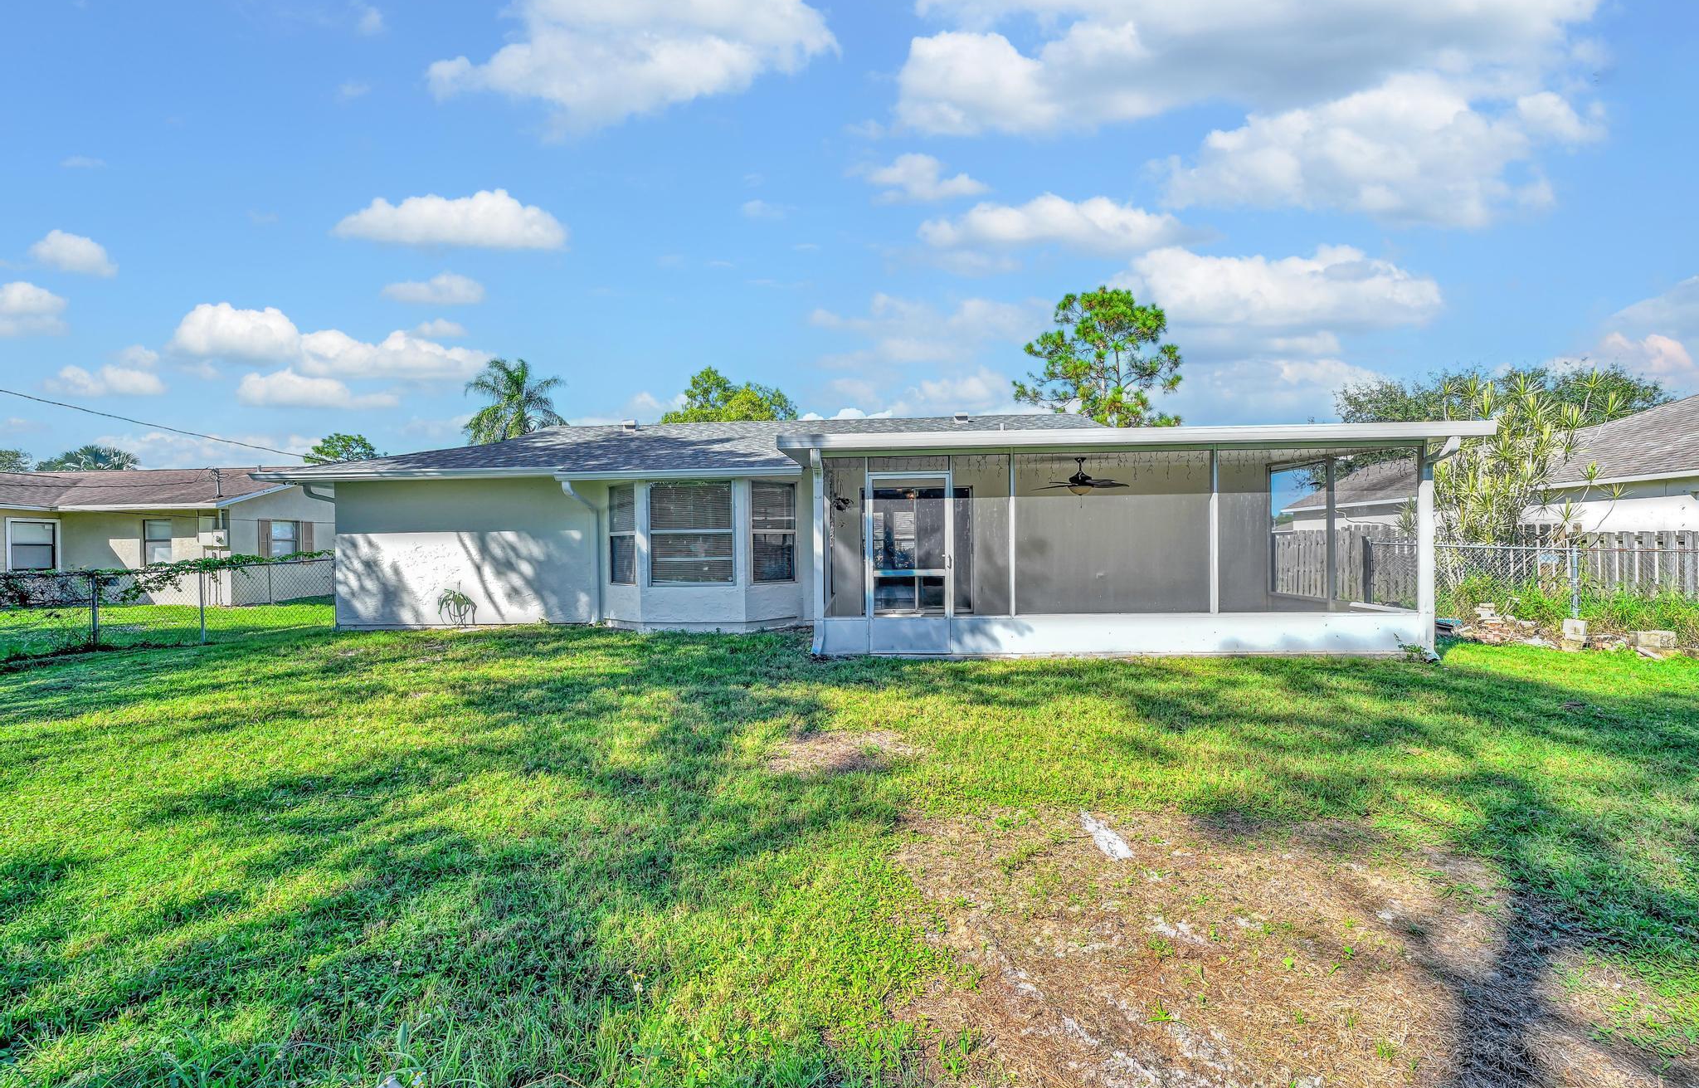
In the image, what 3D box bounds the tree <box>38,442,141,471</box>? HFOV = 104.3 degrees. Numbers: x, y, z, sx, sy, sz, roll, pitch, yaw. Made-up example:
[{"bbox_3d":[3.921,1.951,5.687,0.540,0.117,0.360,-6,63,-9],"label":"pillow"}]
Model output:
[{"bbox_3d":[-37.800,-1.850,33.000,4.700,6.500,4.700,0,0,0],"label":"tree"}]

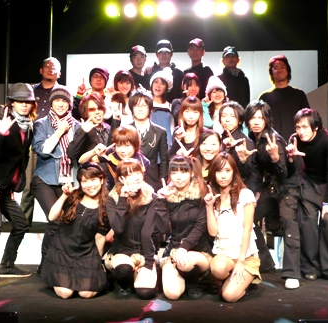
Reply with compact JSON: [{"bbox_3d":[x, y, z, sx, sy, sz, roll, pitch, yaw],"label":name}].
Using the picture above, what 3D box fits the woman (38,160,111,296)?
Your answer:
[{"bbox_3d":[-0.638,0.499,4.250,0.520,0.950,0.620,0,-1,-6],"label":"woman"}]

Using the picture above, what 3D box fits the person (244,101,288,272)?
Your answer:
[{"bbox_3d":[0.838,0.226,4.650,0.520,1.420,0.620,0,-1,14],"label":"person"}]

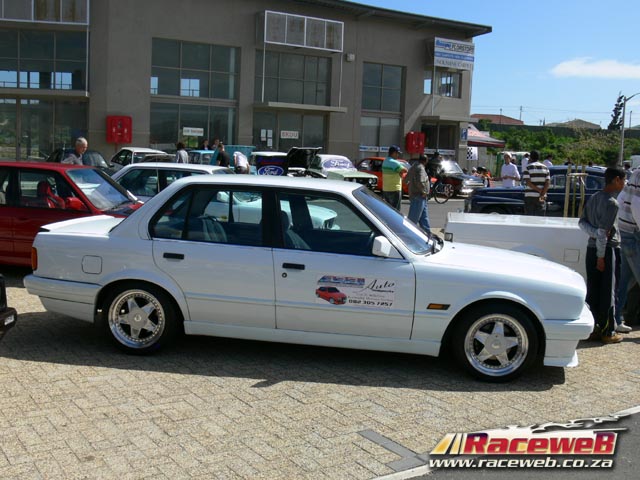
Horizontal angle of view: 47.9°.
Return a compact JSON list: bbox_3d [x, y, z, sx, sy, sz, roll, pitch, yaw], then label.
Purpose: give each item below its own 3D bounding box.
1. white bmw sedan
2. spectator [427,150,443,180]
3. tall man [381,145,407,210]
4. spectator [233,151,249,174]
[{"bbox_3d":[-0.067,0.158,5.810,4.320,1.350,1.680,3,7,8],"label":"white bmw sedan"},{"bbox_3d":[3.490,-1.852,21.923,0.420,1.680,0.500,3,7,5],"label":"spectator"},{"bbox_3d":[1.356,-0.892,13.284,0.520,1.720,0.420,6,8,32],"label":"tall man"},{"bbox_3d":[-2.047,-1.554,18.661,0.500,1.430,0.700,-3,9,-37],"label":"spectator"}]

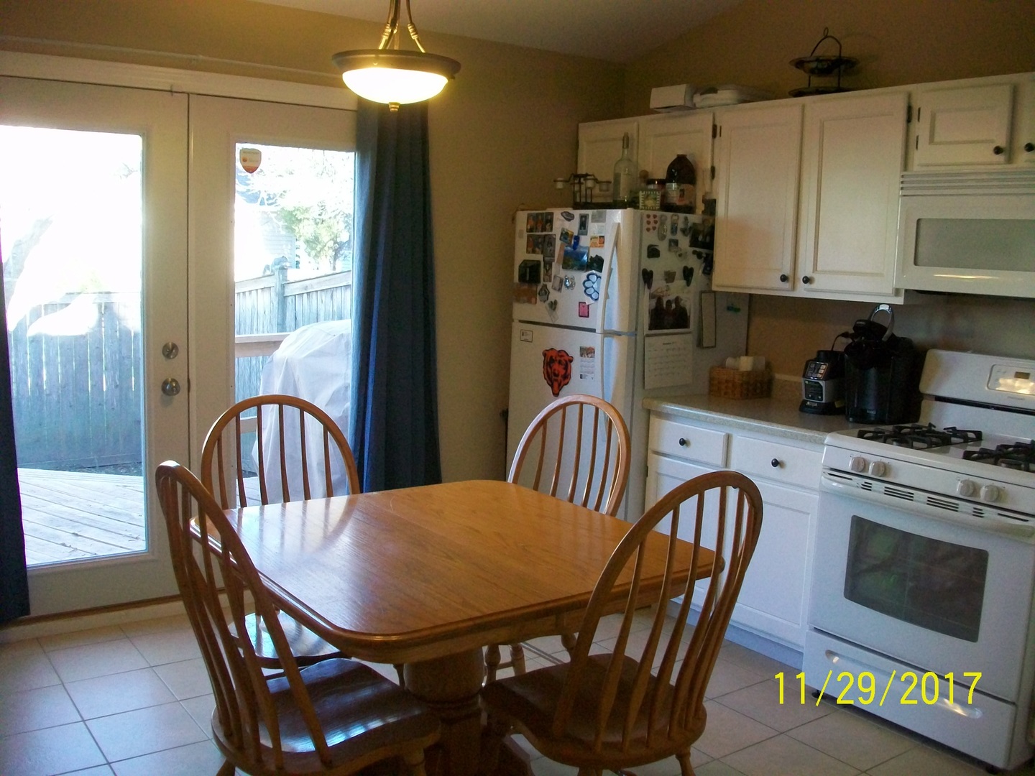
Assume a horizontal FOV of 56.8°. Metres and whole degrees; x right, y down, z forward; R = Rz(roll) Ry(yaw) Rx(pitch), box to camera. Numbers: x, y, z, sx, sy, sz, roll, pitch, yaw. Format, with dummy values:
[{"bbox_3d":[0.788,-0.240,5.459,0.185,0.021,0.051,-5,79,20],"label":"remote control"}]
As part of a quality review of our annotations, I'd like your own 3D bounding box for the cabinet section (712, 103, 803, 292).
[{"bbox_3d":[1.078,-0.767,3.940,0.300,0.730,0.425,-4,10,-37],"label":"cabinet section"}]

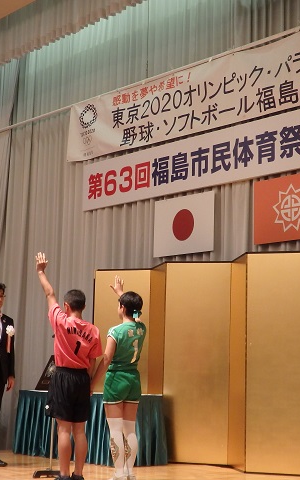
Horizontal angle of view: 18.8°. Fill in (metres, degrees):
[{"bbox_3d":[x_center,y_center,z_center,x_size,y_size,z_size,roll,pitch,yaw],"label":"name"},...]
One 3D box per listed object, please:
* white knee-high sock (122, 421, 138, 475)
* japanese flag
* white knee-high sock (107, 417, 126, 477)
[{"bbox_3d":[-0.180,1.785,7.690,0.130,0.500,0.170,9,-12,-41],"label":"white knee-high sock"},{"bbox_3d":[0.406,-0.170,10.870,0.030,0.695,1.030,9,-12,-41],"label":"japanese flag"},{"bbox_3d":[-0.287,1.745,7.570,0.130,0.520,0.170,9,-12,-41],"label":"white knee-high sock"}]

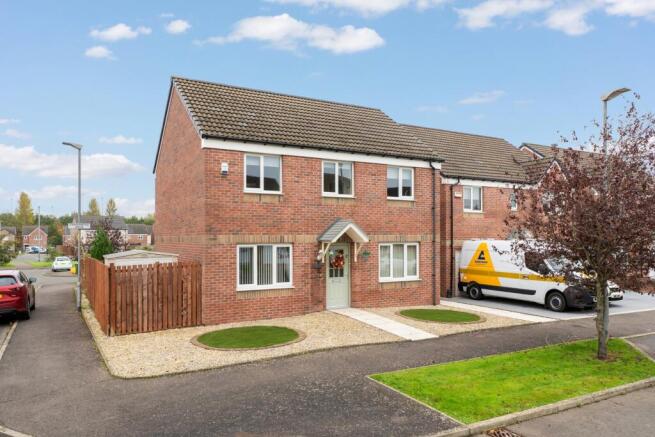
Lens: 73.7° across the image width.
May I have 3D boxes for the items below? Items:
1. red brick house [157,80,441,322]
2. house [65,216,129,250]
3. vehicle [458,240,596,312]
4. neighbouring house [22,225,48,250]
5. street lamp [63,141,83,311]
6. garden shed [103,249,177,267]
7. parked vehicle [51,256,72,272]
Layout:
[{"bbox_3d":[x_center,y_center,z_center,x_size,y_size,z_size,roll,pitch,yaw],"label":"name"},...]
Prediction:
[{"bbox_3d":[-1.578,-0.924,17.423,8.700,8.000,8.000,1,-2,-30],"label":"red brick house"},{"bbox_3d":[-49.382,3.372,95.000,10.000,7.800,8.300,1,-2,-33],"label":"house"},{"bbox_3d":[8.048,2.166,17.636,2.080,2.460,5.500,1,-2,-30],"label":"vehicle"},{"bbox_3d":[-87.593,5.850,131.000,7.200,7.500,8.300,1,-2,-32],"label":"neighbouring house"},{"bbox_3d":[-8.528,0.270,14.682,0.650,5.680,0.200,1,-2,-30],"label":"street lamp"},{"bbox_3d":[-6.076,2.005,14.130,2.100,2.000,1.750,1,-2,-30],"label":"garden shed"},{"bbox_3d":[-25.717,4.456,42.300,1.720,1.470,3.950,1,-2,-30],"label":"parked vehicle"}]

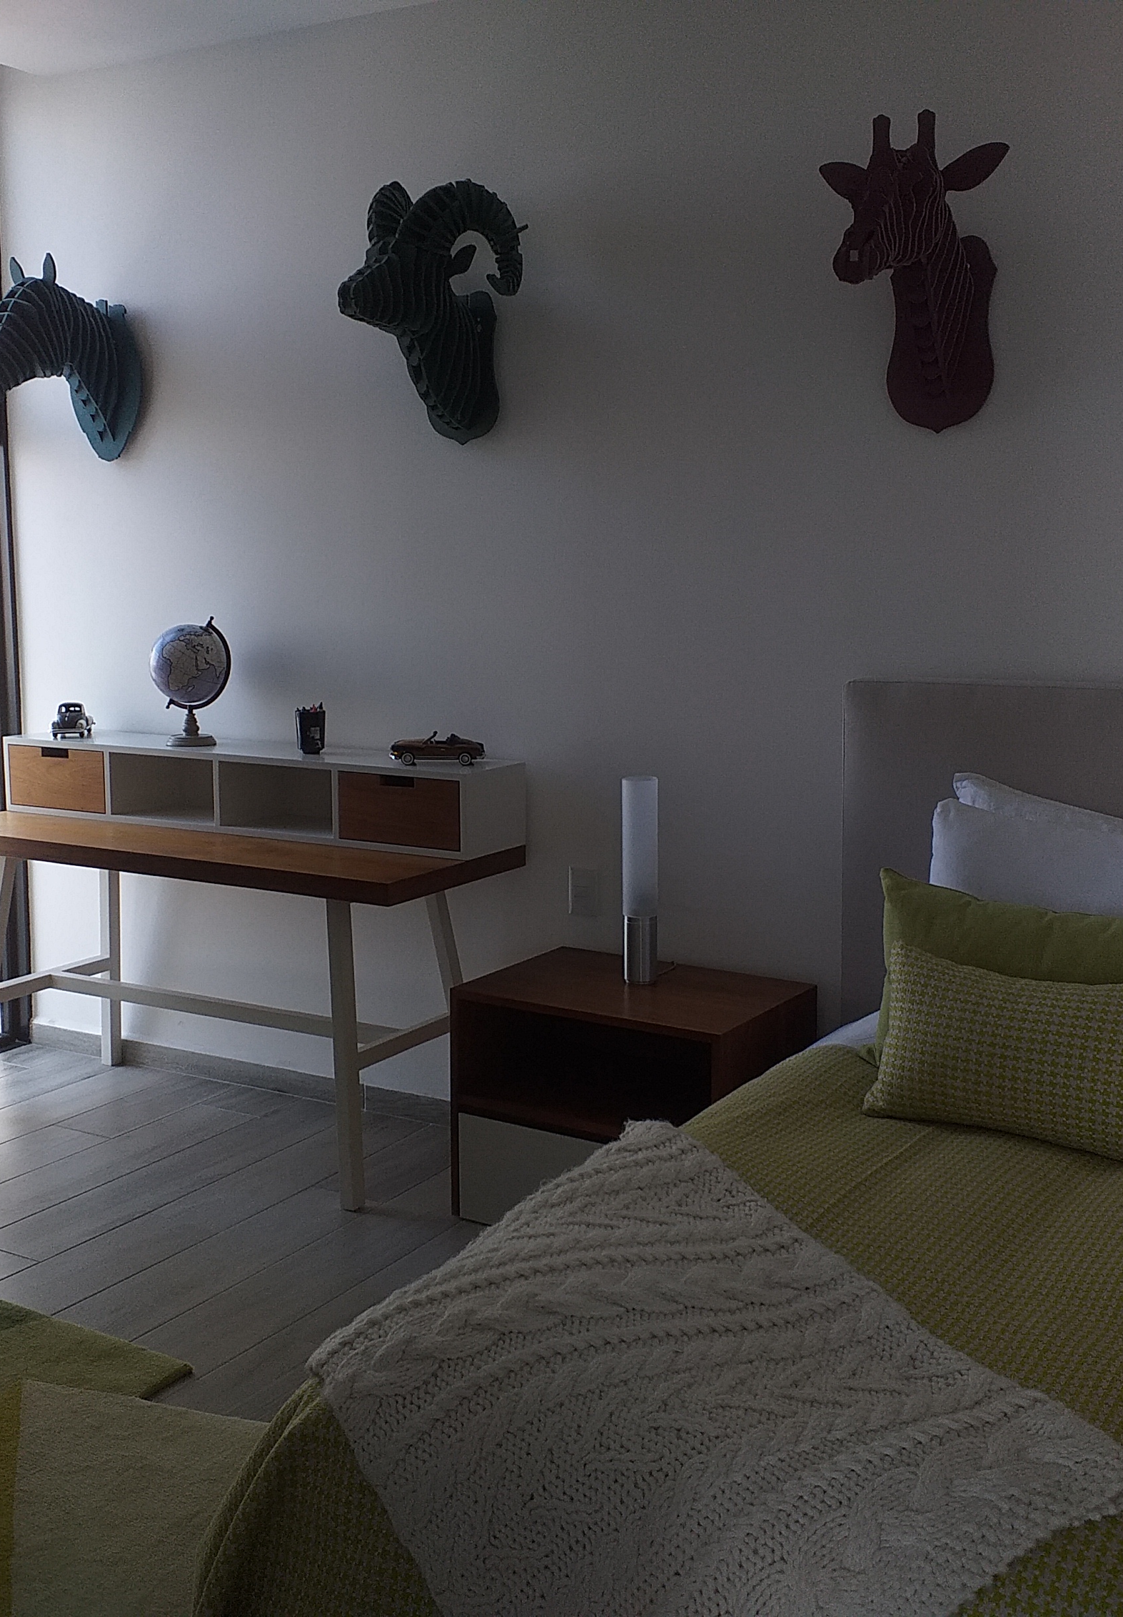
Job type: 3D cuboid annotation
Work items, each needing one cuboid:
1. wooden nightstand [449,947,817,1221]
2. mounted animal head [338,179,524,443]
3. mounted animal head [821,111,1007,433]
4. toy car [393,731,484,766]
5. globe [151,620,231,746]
[{"bbox_3d":[0.157,0.631,3.520,0.631,0.492,0.479,5,9,29],"label":"wooden nightstand"},{"bbox_3d":[-0.344,-1.126,3.639,0.430,0.585,0.475,5,9,30],"label":"mounted animal head"},{"bbox_3d":[0.639,-1.009,3.042,0.365,0.565,0.520,5,9,30],"label":"mounted animal head"},{"bbox_3d":[-0.290,-0.142,3.804,0.224,0.075,0.092,0,8,-5],"label":"toy car"},{"bbox_3d":[-0.964,-0.332,4.231,0.215,0.345,0.205,-2,8,-13],"label":"globe"}]

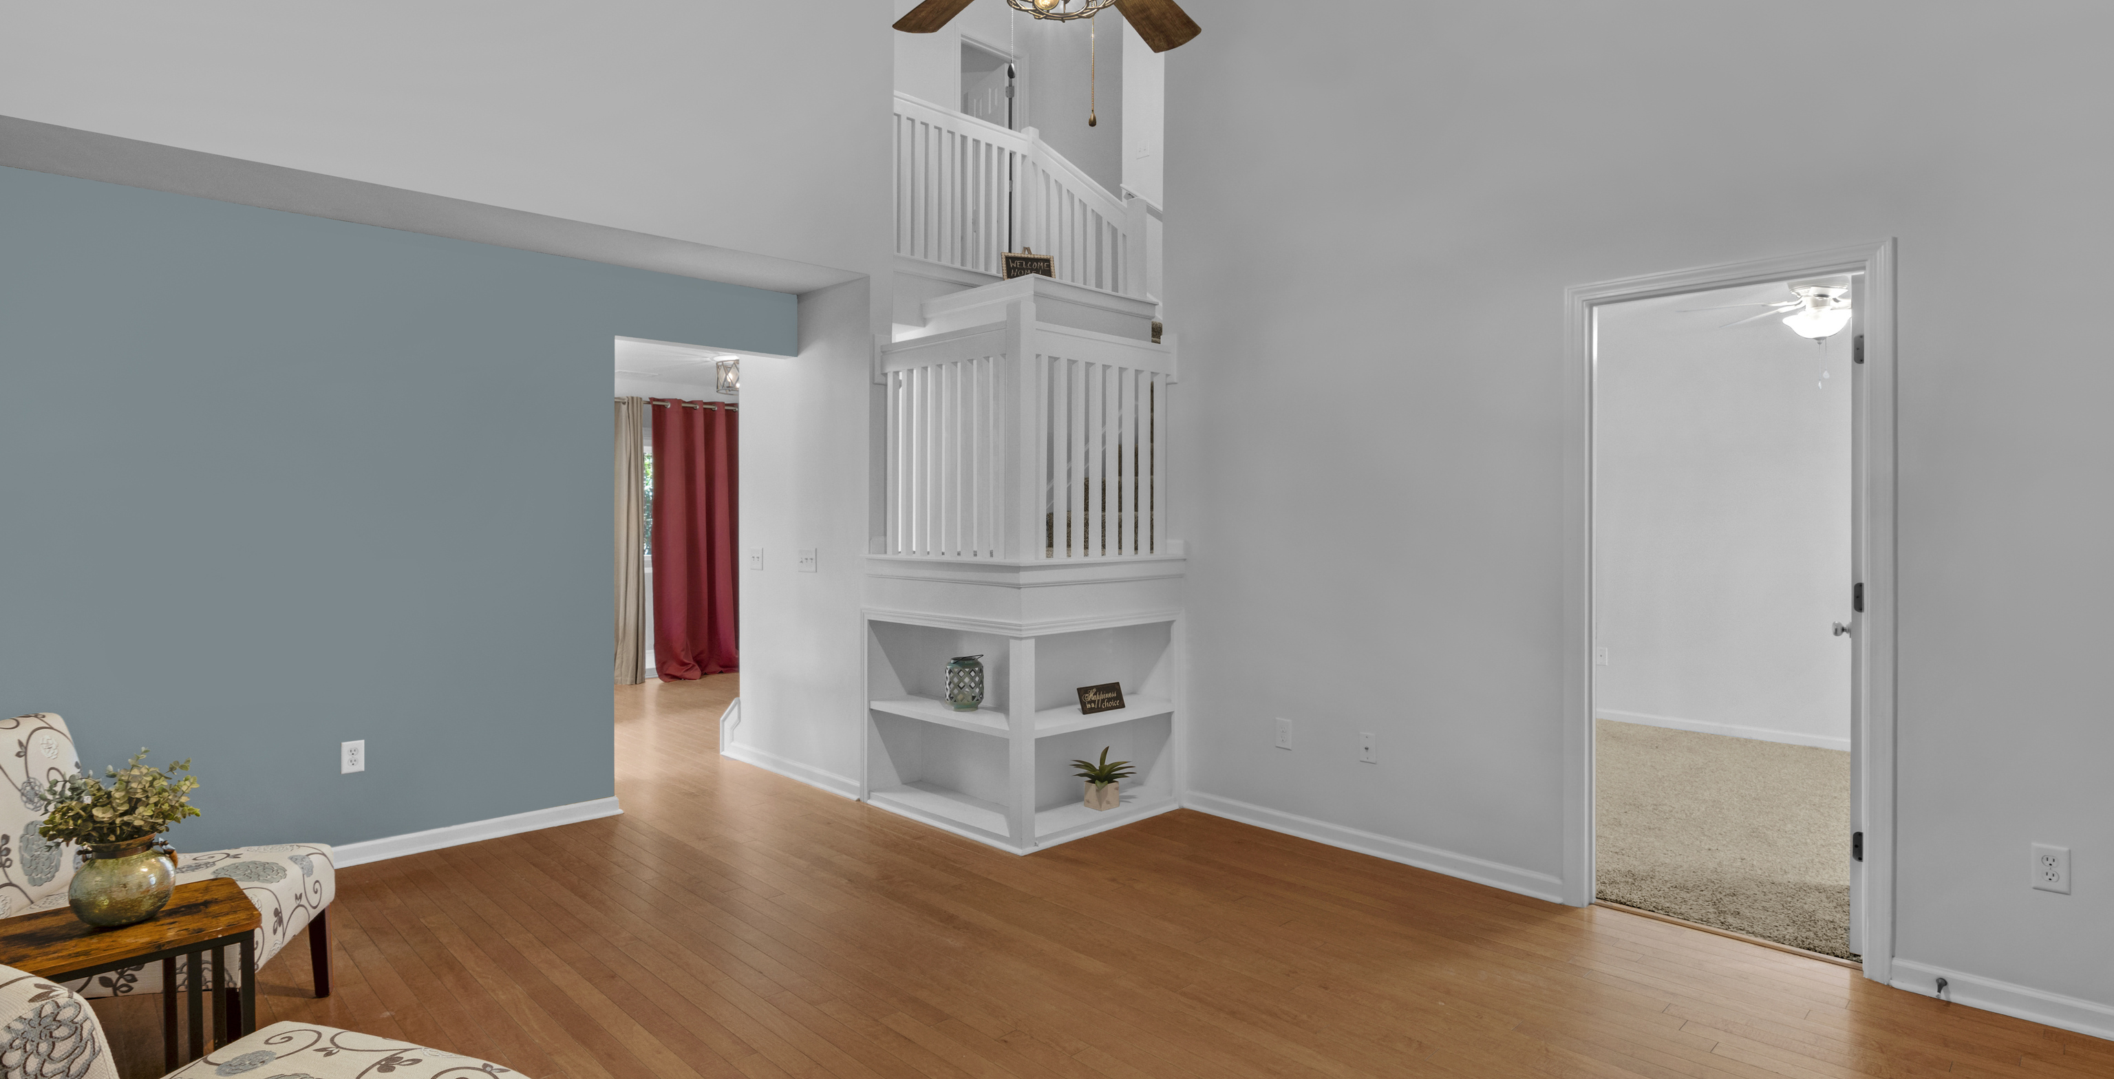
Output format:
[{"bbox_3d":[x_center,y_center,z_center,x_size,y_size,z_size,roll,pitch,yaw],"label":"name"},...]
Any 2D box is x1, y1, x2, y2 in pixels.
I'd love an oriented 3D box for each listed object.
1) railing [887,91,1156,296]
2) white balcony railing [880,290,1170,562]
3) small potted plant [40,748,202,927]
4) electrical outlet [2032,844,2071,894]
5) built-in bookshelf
[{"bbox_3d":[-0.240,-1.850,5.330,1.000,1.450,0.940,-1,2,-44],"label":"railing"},{"bbox_3d":[-0.143,-0.440,4.260,0.890,1.030,0.920,-1,2,-44],"label":"white balcony railing"},{"bbox_3d":[-1.745,0.545,1.755,0.235,0.320,0.235,1,2,45],"label":"small potted plant"},{"bbox_3d":[2.563,0.850,2.420,0.072,0.117,0.012,1,2,42],"label":"electrical outlet"},{"bbox_3d":[-0.164,0.775,4.270,0.950,0.880,1.050,-1,2,-44],"label":"built-in bookshelf"}]

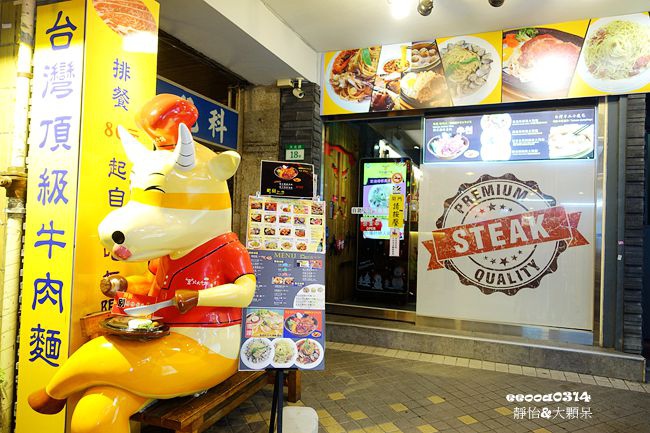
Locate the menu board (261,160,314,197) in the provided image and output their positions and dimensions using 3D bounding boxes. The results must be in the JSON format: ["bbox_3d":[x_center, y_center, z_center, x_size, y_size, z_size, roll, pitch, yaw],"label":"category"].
[{"bbox_3d":[-0.207,-0.203,2.420,0.300,0.205,0.020,3,-12,-9],"label":"menu board"}]

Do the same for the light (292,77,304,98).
[{"bbox_3d":[-0.281,-1.360,4.602,0.090,0.210,0.140,3,-2,-30],"label":"light"}]

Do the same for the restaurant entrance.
[{"bbox_3d":[1.260,0.015,4.445,2.744,2.266,0.200,1,-2,21],"label":"restaurant entrance"}]

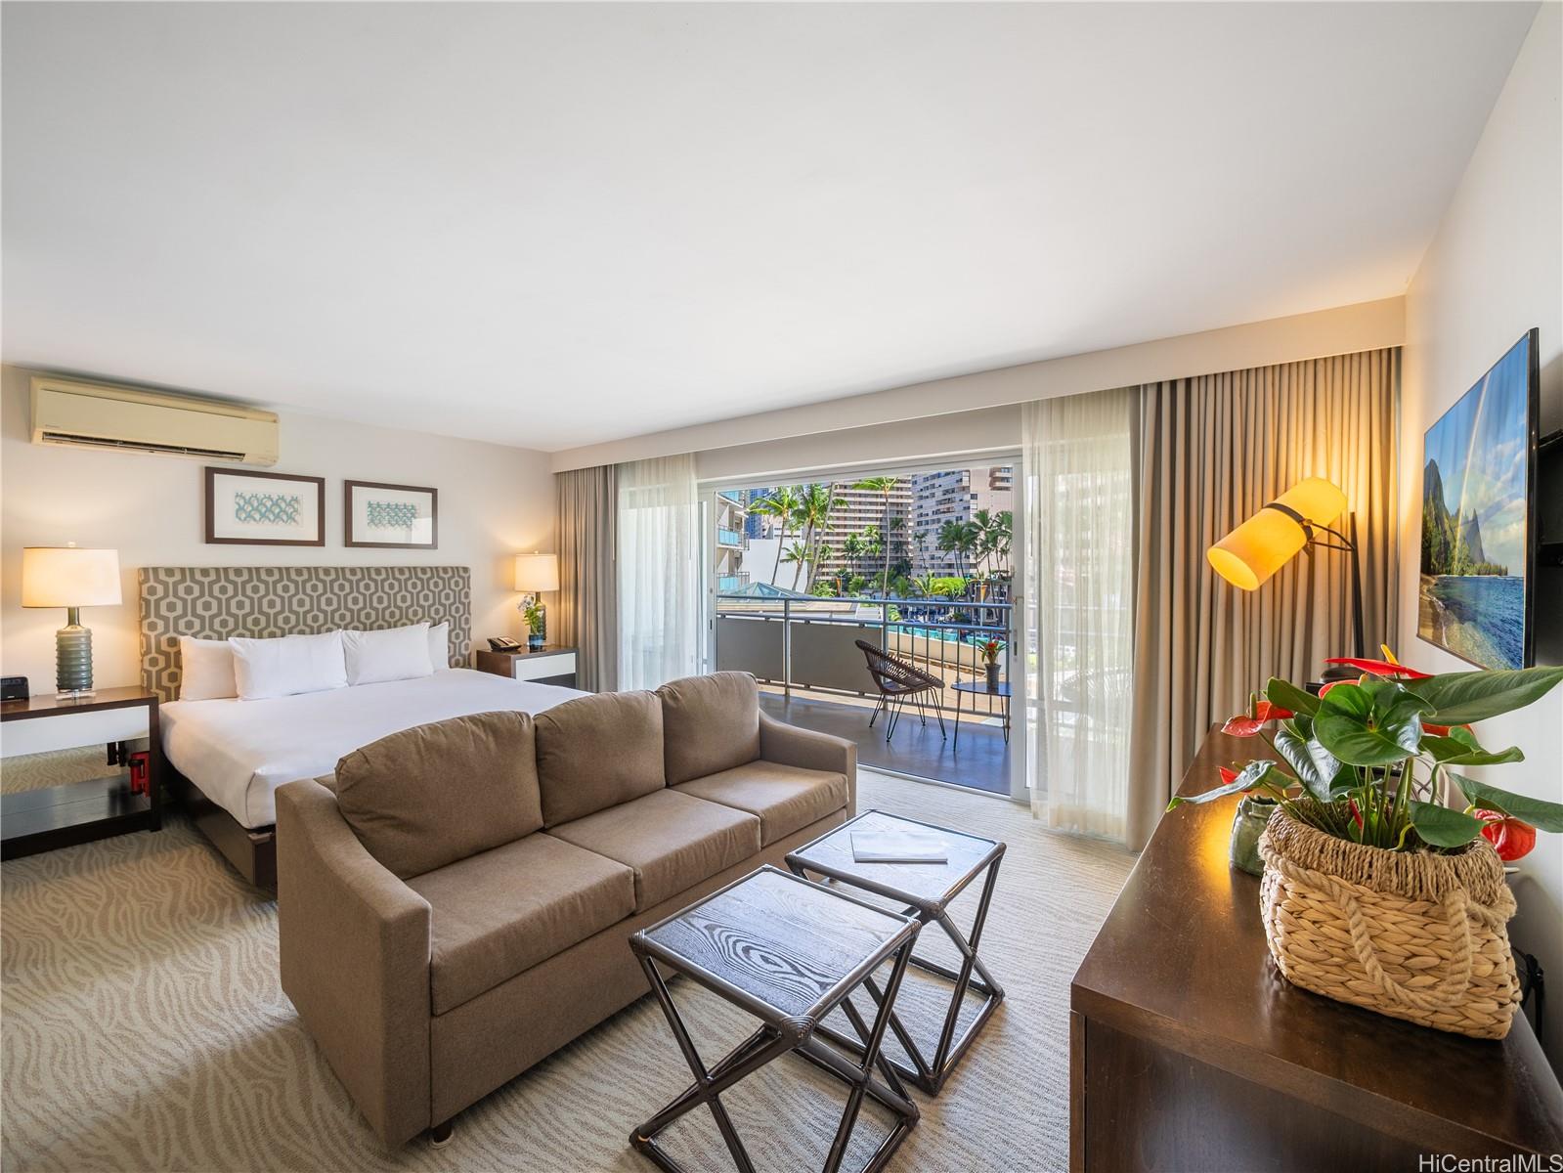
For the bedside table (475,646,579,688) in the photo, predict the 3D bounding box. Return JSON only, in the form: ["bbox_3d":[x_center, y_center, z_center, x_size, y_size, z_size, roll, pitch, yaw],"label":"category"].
[{"bbox_3d":[-2.199,0.940,5.485,0.504,0.775,0.619,1,2,39],"label":"bedside table"}]

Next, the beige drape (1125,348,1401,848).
[{"bbox_3d":[2.199,0.187,2.991,0.966,2.499,0.186,2,3,39],"label":"beige drape"}]

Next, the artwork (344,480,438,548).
[{"bbox_3d":[-3.053,-0.555,4.992,0.030,0.494,0.660,2,3,39],"label":"artwork"}]

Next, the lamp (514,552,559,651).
[{"bbox_3d":[-2.148,0.126,5.559,0.364,0.851,0.364,1,2,39],"label":"lamp"}]

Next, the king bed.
[{"bbox_3d":[-2.546,0.635,4.069,2.046,1.497,2.015,2,3,39],"label":"king bed"}]

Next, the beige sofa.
[{"bbox_3d":[-0.629,0.928,2.522,0.922,0.922,2.002,1,2,40],"label":"beige sofa"}]

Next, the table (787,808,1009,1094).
[{"bbox_3d":[0.411,1.200,2.242,0.574,0.553,0.566,2,3,39],"label":"table"}]

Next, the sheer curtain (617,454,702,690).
[{"bbox_3d":[-1.090,0.068,5.455,1.059,2.477,0.100,1,1,36],"label":"sheer curtain"}]

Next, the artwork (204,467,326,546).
[{"bbox_3d":[-3.458,-0.521,4.275,0.030,0.489,0.643,1,2,39],"label":"artwork"}]

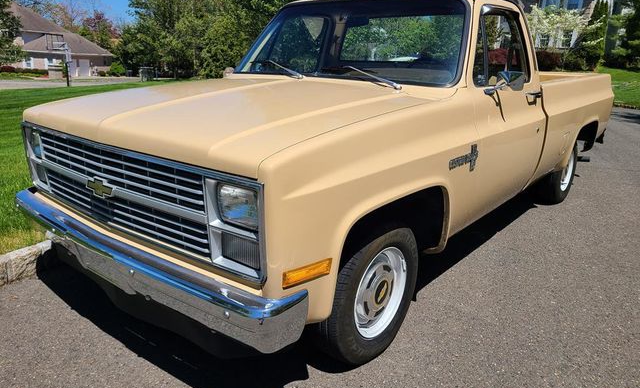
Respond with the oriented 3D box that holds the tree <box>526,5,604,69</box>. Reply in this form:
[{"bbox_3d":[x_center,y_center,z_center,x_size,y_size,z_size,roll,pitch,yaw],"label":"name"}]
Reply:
[{"bbox_3d":[15.639,-10.093,31.000,4.700,4.100,4.500,14,21,38],"label":"tree"}]

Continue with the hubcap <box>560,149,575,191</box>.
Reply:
[{"bbox_3d":[2.284,-0.239,4.498,0.080,0.420,0.420,14,21,38],"label":"hubcap"}]

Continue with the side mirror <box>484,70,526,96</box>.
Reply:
[{"bbox_3d":[0.970,-0.576,2.503,0.190,0.140,0.120,14,21,38],"label":"side mirror"}]

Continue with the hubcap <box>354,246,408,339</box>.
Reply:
[{"bbox_3d":[0.254,0.435,2.159,0.080,0.420,0.420,14,21,38],"label":"hubcap"}]

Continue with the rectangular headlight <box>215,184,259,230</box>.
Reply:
[{"bbox_3d":[-0.256,0.039,1.600,0.200,0.143,0.065,14,21,38],"label":"rectangular headlight"}]

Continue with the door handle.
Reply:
[{"bbox_3d":[1.346,-0.615,3.034,0.055,0.060,0.190,14,21,38],"label":"door handle"}]

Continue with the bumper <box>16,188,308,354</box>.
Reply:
[{"bbox_3d":[-0.875,0.243,2.166,1.960,0.220,0.280,14,21,38],"label":"bumper"}]

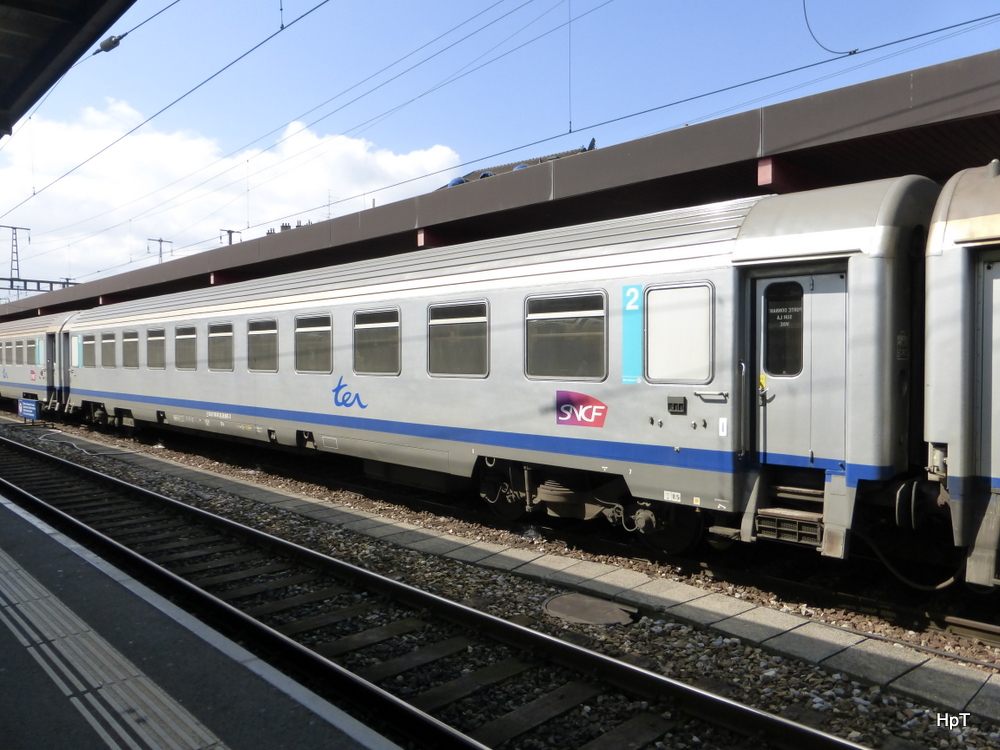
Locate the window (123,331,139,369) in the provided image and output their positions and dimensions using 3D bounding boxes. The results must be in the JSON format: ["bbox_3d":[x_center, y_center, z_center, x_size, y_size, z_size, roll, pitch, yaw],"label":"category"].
[{"bbox_3d":[-9.796,-0.655,19.170,0.070,0.975,1.250,-1,2,-44],"label":"window"}]

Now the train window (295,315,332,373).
[{"bbox_3d":[-3.214,-0.522,12.461,0.070,0.975,1.250,-1,2,-44],"label":"train window"}]

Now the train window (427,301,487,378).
[{"bbox_3d":[-0.581,-0.469,9.777,0.070,0.975,1.250,-1,2,-44],"label":"train window"}]

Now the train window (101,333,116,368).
[{"bbox_3d":[-11.113,-0.681,20.512,0.070,0.975,1.250,-1,2,-44],"label":"train window"}]

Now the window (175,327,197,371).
[{"bbox_3d":[-7.163,-0.601,16.486,0.070,0.975,1.250,-1,2,-44],"label":"window"}]

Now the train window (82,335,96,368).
[{"bbox_3d":[-12.429,-0.708,21.854,0.070,0.975,1.250,-1,2,-44],"label":"train window"}]

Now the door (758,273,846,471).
[{"bbox_3d":[2.739,-0.033,6.600,0.070,1.710,0.830,-1,2,-44],"label":"door"}]

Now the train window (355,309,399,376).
[{"bbox_3d":[-1.897,-0.495,11.119,0.070,0.975,1.250,-1,2,-44],"label":"train window"}]

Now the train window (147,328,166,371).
[{"bbox_3d":[-8.480,-0.628,17.828,0.070,0.975,1.250,-1,2,-44],"label":"train window"}]

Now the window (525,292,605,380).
[{"bbox_3d":[0.735,-0.442,8.435,0.070,0.975,1.250,-1,2,-44],"label":"window"}]

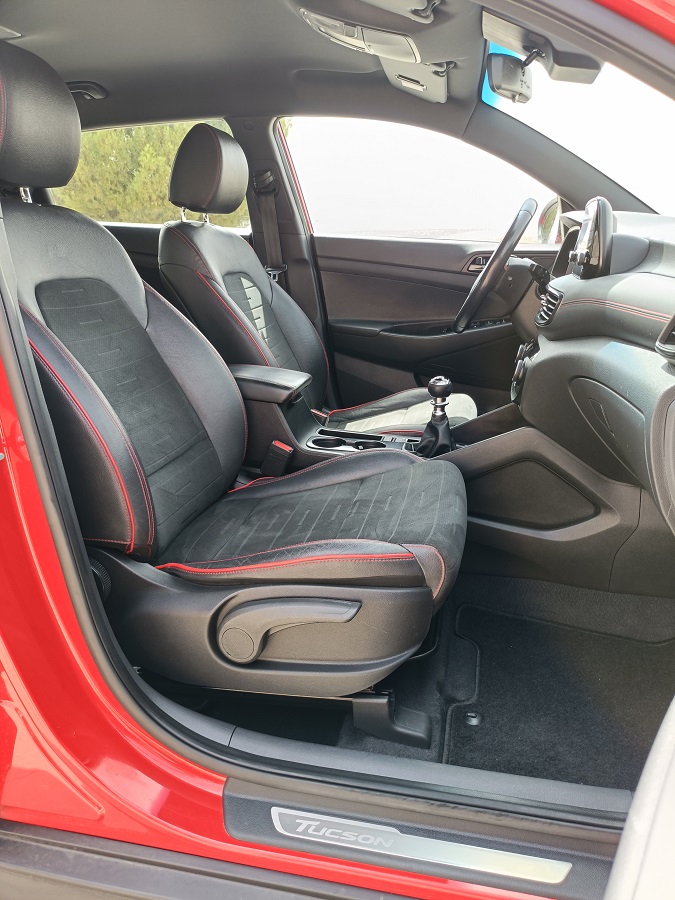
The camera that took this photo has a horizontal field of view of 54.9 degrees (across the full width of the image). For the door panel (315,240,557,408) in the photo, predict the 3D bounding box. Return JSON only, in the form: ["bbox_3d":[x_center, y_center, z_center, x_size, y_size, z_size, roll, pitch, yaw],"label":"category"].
[{"bbox_3d":[0.364,-0.345,2.027,0.890,0.610,0.120,4,18,10],"label":"door panel"}]

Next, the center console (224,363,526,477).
[{"bbox_3d":[-0.005,0.012,1.441,0.790,0.390,0.250,4,18,10],"label":"center console"}]

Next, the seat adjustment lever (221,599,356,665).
[{"bbox_3d":[-0.065,0.237,0.840,0.190,0.104,0.040,4,18,10],"label":"seat adjustment lever"}]

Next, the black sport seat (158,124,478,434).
[{"bbox_3d":[-0.014,-0.364,1.726,0.805,0.915,0.540,4,18,10],"label":"black sport seat"}]

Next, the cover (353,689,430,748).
[{"bbox_3d":[0.079,0.384,0.942,0.120,0.073,0.060,4,18,10],"label":"cover"}]

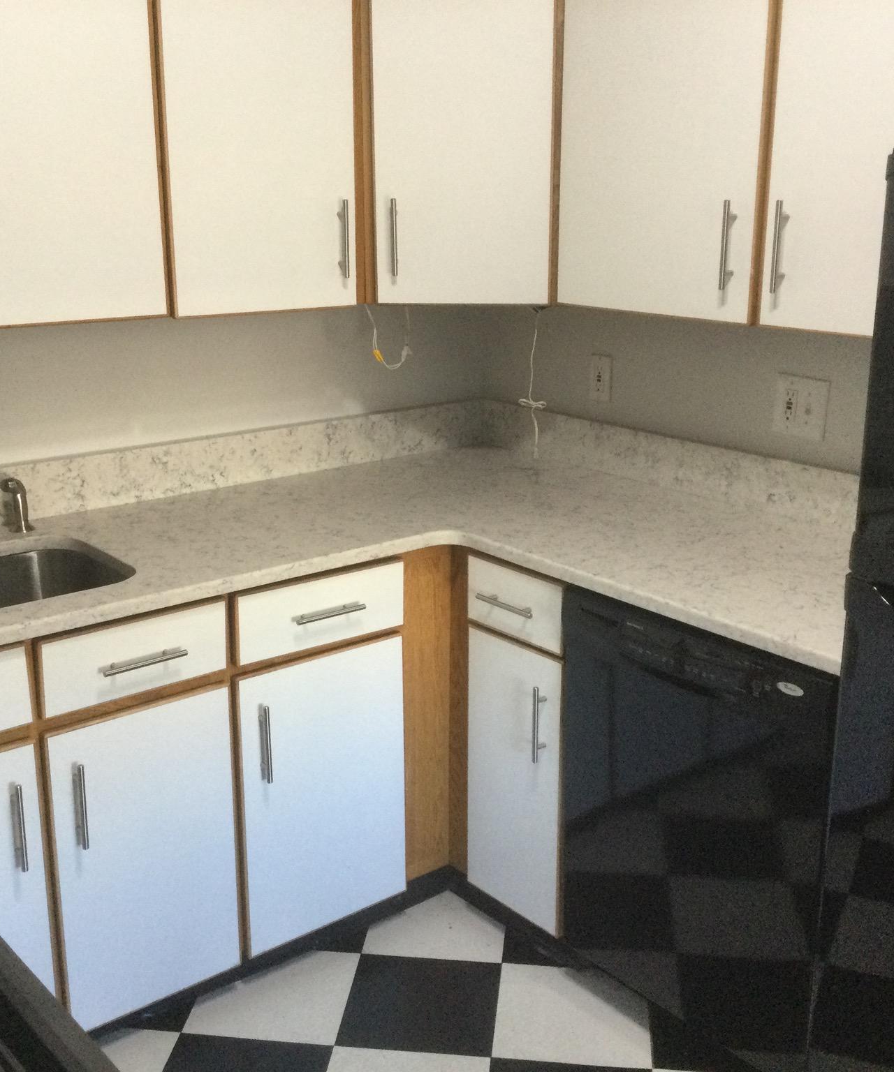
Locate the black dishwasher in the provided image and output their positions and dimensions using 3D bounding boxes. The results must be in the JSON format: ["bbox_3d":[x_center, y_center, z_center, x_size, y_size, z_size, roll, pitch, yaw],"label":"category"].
[{"bbox_3d":[0.632,0.522,2.521,0.610,0.865,0.600,-13,20,-39],"label":"black dishwasher"}]

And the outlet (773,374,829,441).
[{"bbox_3d":[0.741,-0.270,2.694,0.011,0.126,0.124,-13,20,-39],"label":"outlet"}]

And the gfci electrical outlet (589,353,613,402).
[{"bbox_3d":[0.371,-0.383,3.113,0.011,0.113,0.072,-13,20,-39],"label":"gfci electrical outlet"}]

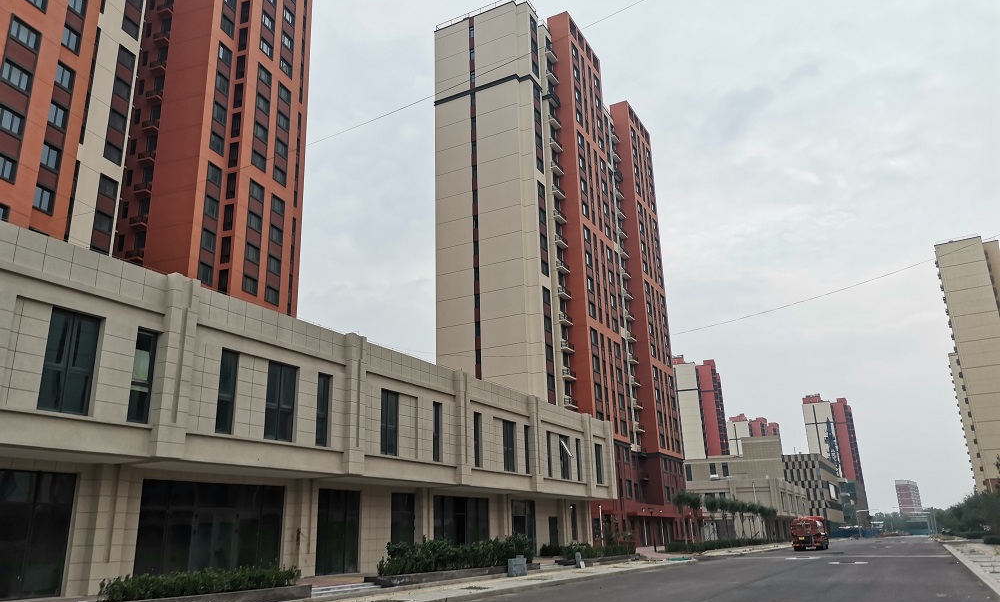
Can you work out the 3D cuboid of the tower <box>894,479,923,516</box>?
[{"bbox_3d":[378.210,187.397,691.252,14.000,40.871,26.000,-16,-22,38],"label":"tower"}]

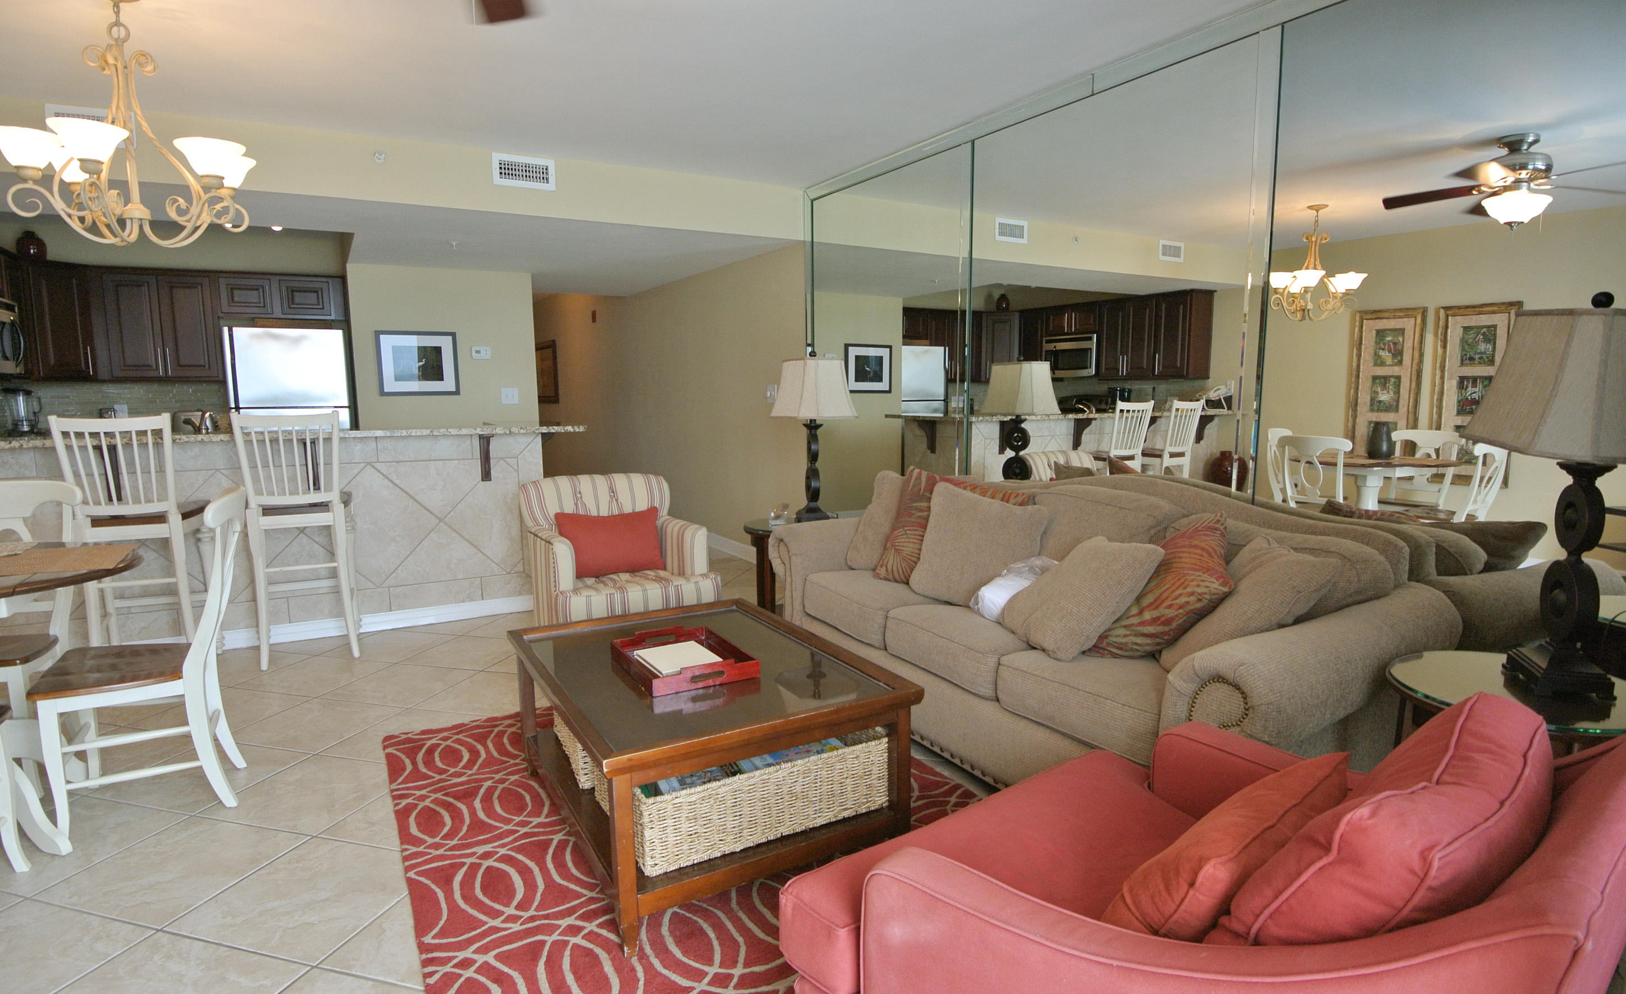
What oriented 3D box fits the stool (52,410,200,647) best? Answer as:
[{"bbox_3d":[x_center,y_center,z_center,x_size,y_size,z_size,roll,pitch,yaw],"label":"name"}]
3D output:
[{"bbox_3d":[-2.935,0.230,3.586,0.440,1.185,0.580,-4,8,-31],"label":"stool"}]

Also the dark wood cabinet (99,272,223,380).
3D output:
[{"bbox_3d":[-4.707,-1.238,5.966,0.660,0.760,0.330,-4,8,-31],"label":"dark wood cabinet"}]

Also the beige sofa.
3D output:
[{"bbox_3d":[0.797,0.427,2.933,1.020,0.950,2.280,-4,8,-31],"label":"beige sofa"}]

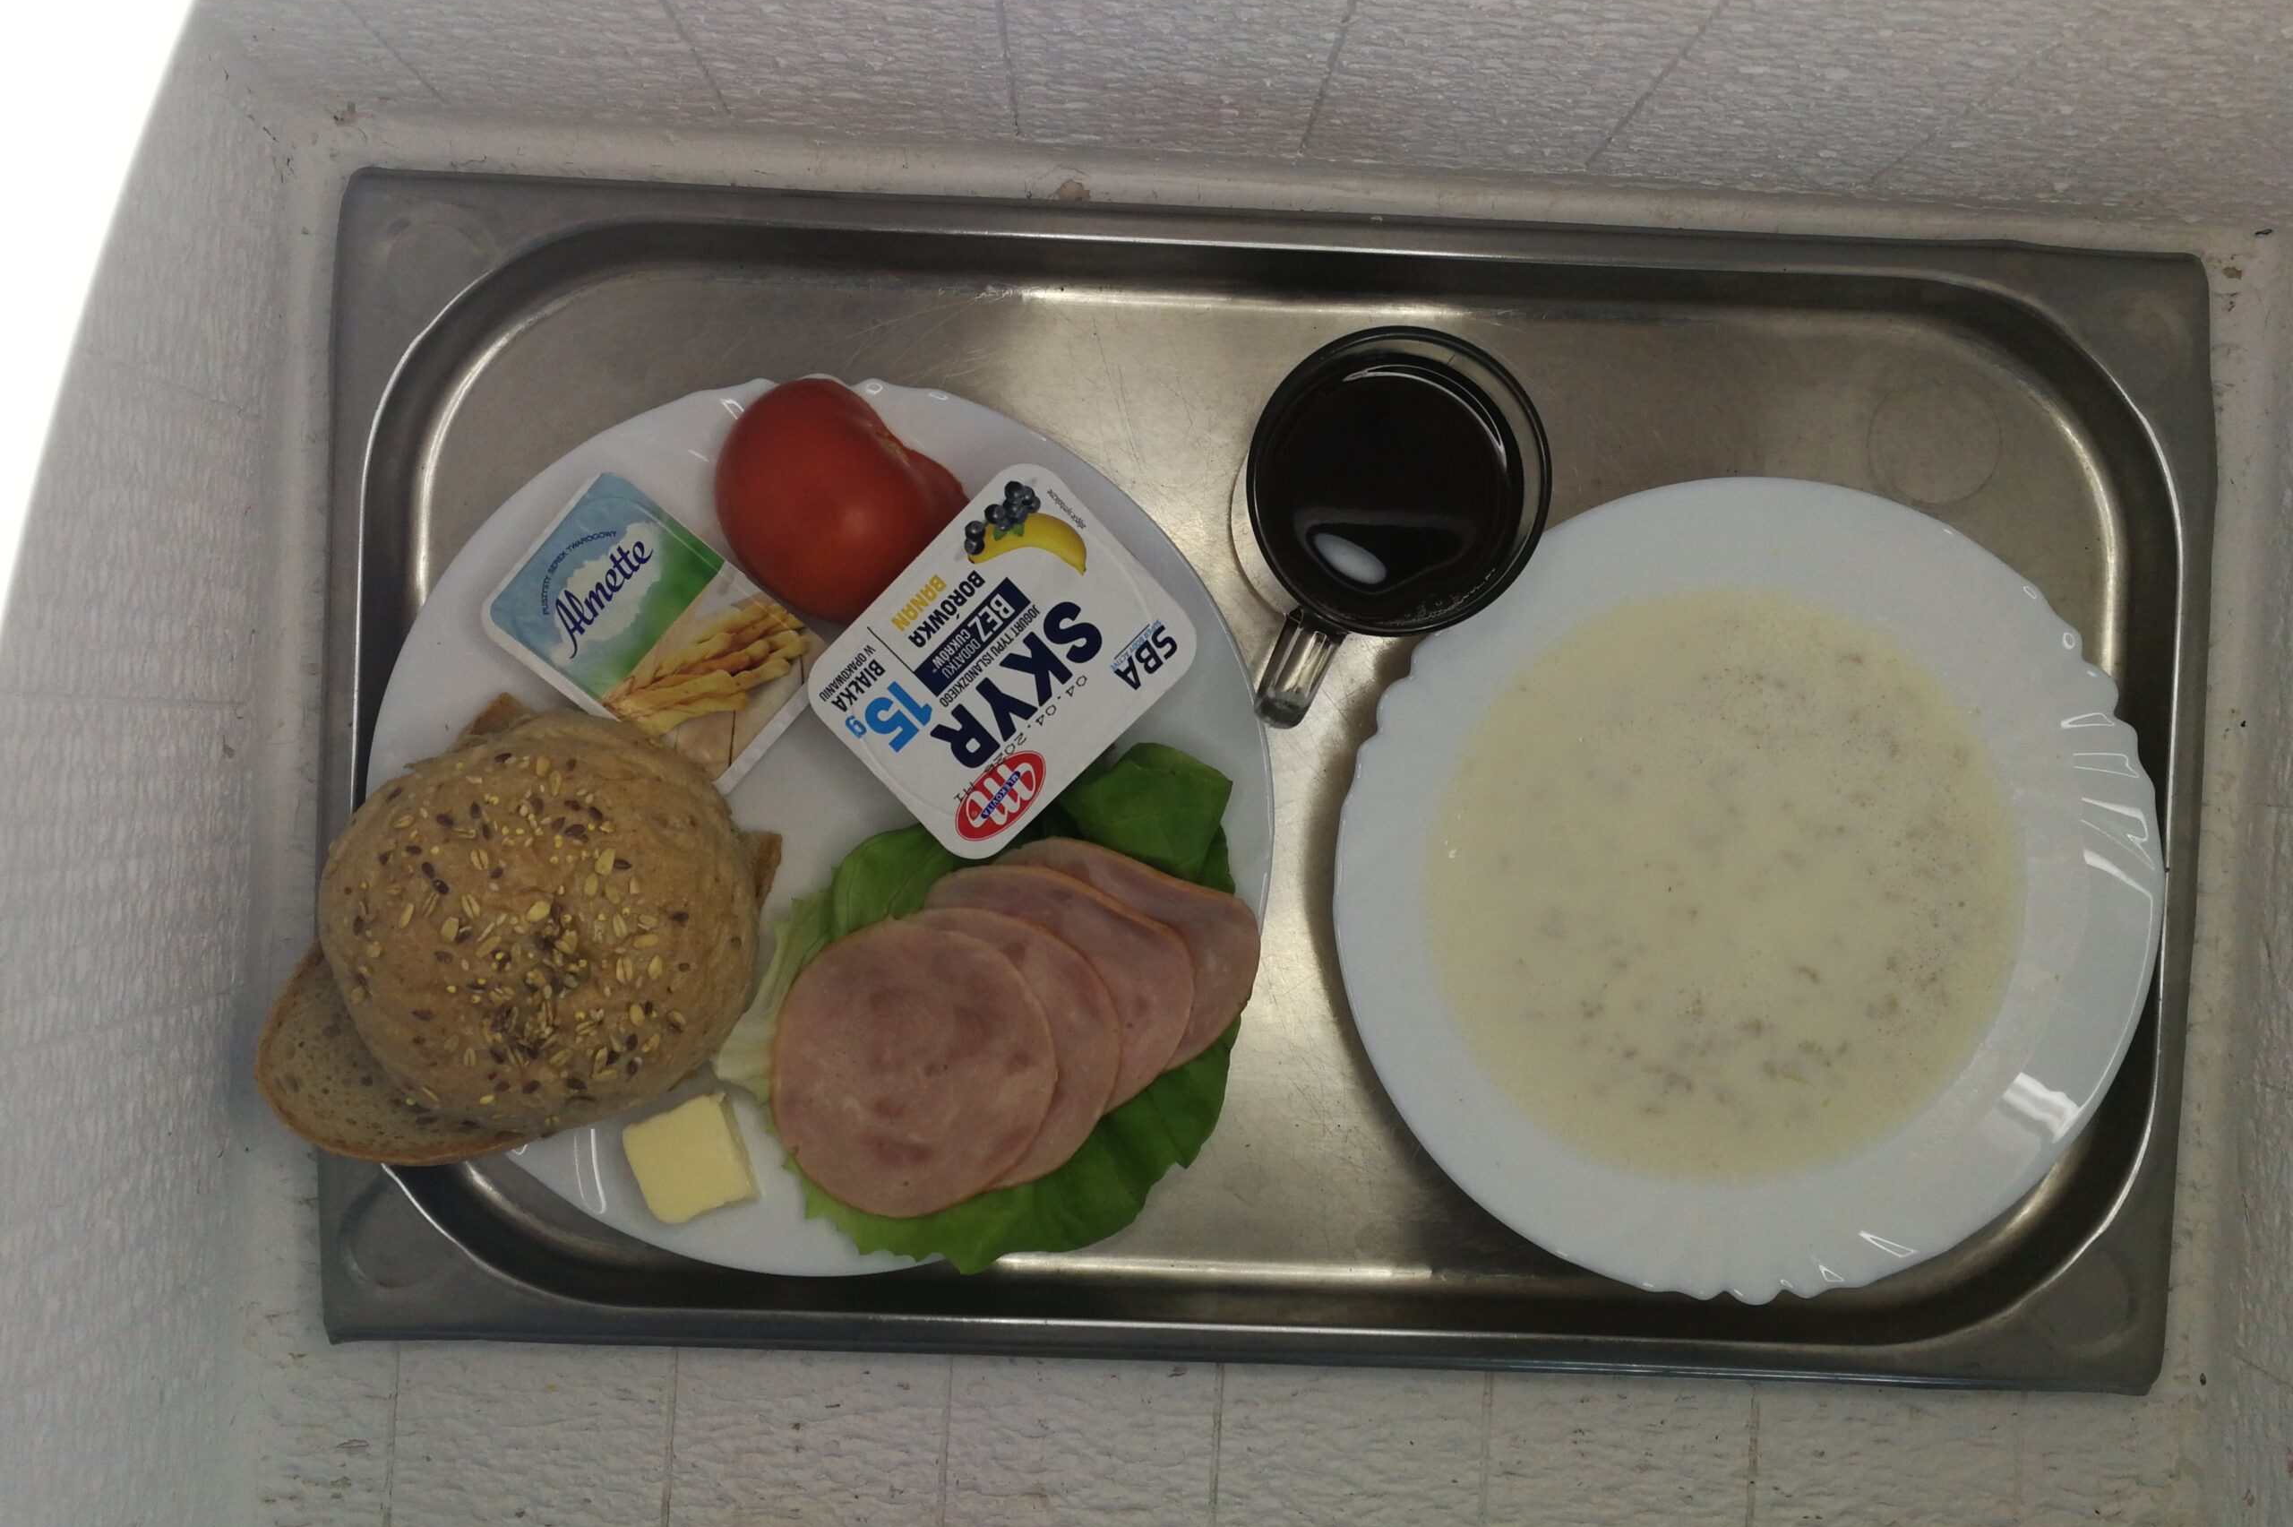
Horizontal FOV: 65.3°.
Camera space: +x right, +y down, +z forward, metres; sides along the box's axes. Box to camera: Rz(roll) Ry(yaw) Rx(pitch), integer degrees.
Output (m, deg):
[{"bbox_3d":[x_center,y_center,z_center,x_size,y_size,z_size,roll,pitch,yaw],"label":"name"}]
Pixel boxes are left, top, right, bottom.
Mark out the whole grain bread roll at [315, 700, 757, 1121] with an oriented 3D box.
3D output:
[{"bbox_3d":[-0.156,0.040,0.461,0.114,0.053,0.109,0,91,-1],"label":"whole grain bread roll"}]

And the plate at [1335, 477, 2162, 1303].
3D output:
[{"bbox_3d":[0.168,0.034,0.514,0.231,0.035,0.231,0,91,-1],"label":"plate"}]

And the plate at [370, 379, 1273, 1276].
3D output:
[{"bbox_3d":[-0.091,0.018,0.509,0.250,0.024,0.250,0,91,-1],"label":"plate"}]

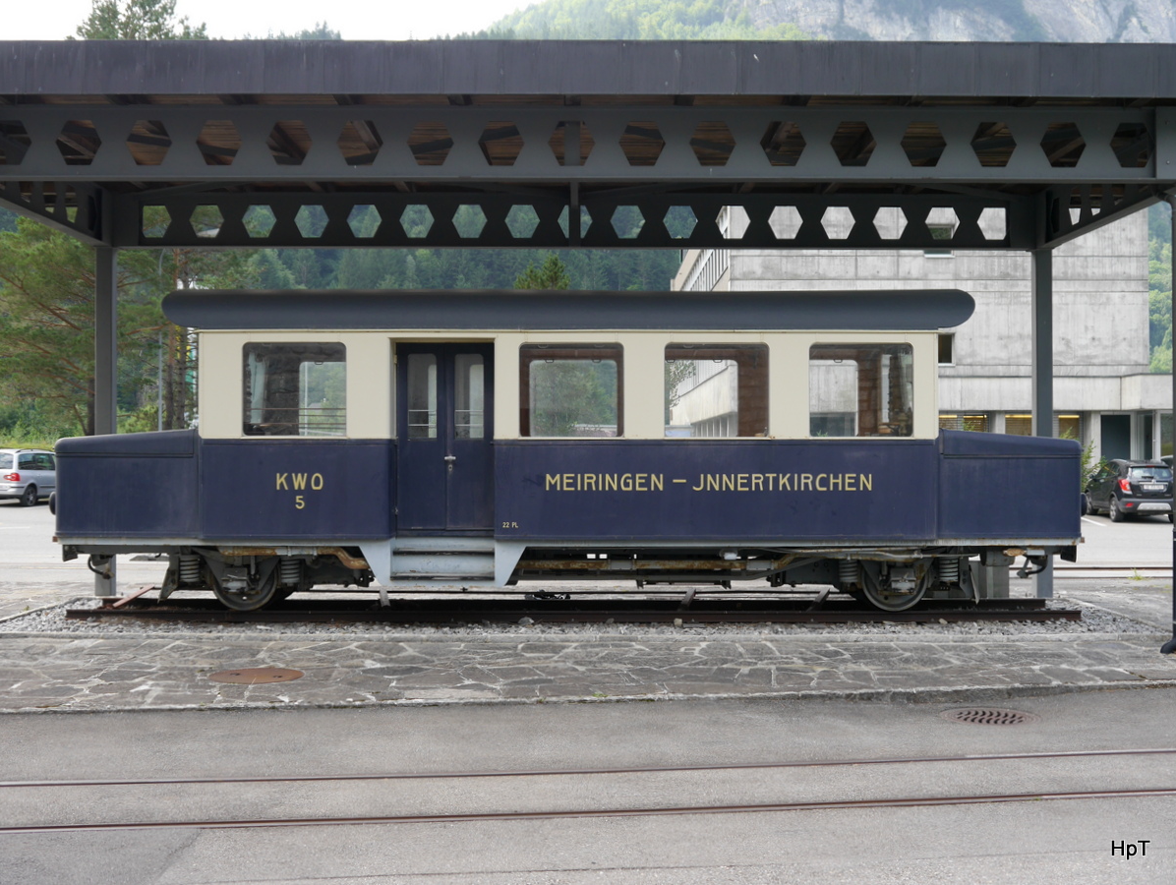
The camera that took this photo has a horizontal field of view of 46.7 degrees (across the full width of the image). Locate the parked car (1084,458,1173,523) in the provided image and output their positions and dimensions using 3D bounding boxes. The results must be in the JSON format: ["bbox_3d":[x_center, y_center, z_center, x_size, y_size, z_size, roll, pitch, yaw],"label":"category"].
[{"bbox_3d":[14.570,1.230,36.600,1.800,1.650,4.270,0,0,6],"label":"parked car"}]

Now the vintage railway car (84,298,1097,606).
[{"bbox_3d":[-0.190,0.040,14.150,10.300,3.250,2.620,0,0,0],"label":"vintage railway car"}]

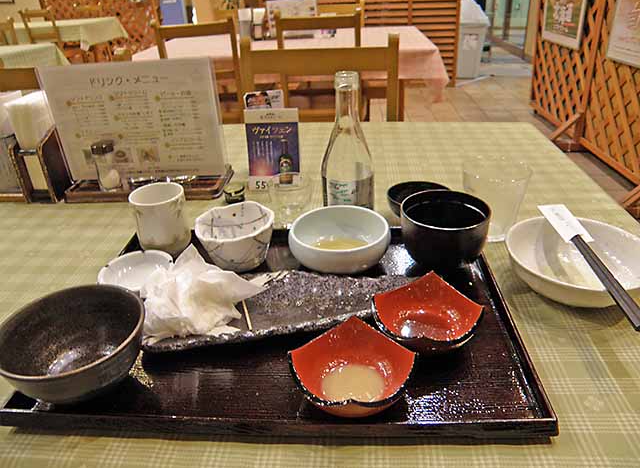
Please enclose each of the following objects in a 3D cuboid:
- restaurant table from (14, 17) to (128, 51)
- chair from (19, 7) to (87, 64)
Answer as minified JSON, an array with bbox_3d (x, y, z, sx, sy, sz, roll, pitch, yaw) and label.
[{"bbox_3d":[-2.130,-1.285,3.764,1.120,0.700,0.780,0,30,3],"label":"restaurant table"},{"bbox_3d":[-2.768,-1.938,5.161,0.410,0.850,0.480,0,28,5],"label":"chair"}]

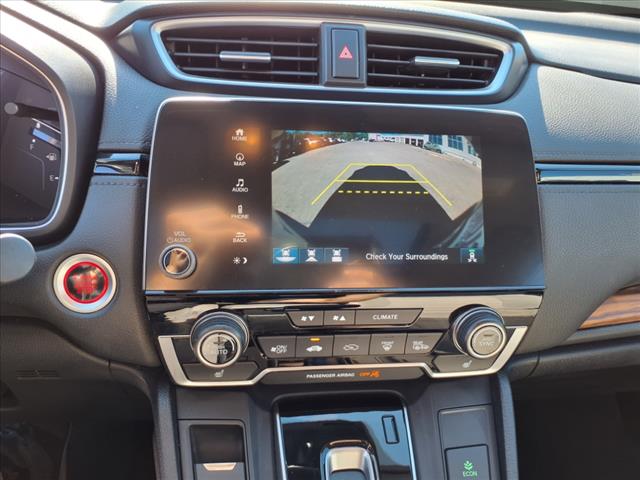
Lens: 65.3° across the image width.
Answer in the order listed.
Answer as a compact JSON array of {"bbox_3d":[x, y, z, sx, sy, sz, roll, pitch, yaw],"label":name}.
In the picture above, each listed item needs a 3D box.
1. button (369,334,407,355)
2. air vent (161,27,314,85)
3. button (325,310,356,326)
[{"bbox_3d":[0.050,0.077,0.374,0.027,0.018,0.010,0,19,-8],"label":"button"},{"bbox_3d":[-0.059,-0.140,0.380,0.116,0.042,0.030,0,6,-5],"label":"air vent"},{"bbox_3d":[0.014,0.053,0.348,0.022,0.013,0.008,0,20,-7],"label":"button"}]

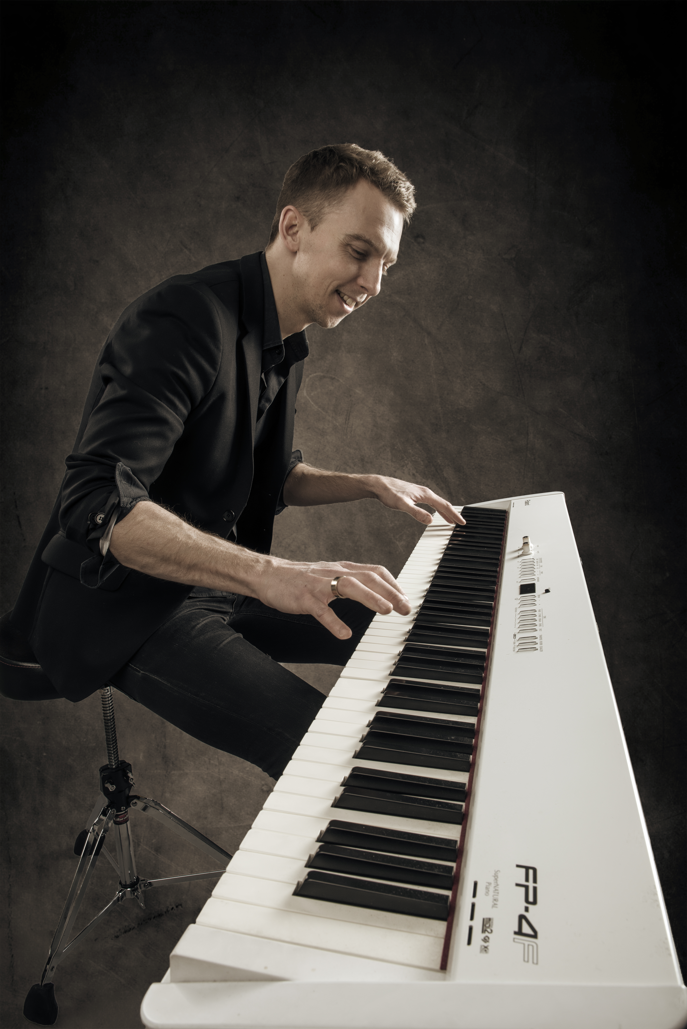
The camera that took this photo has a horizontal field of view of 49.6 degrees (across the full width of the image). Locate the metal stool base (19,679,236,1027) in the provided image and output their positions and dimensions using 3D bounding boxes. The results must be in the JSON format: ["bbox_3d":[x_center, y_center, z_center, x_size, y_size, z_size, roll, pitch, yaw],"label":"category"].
[{"bbox_3d":[-0.344,0.535,1.370,0.415,0.480,0.465,-3,12,-8],"label":"metal stool base"}]

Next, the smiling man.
[{"bbox_3d":[-0.168,0.125,1.230,0.760,1.335,0.680,2,13,14],"label":"smiling man"}]

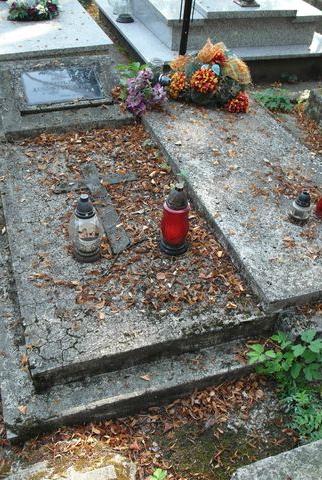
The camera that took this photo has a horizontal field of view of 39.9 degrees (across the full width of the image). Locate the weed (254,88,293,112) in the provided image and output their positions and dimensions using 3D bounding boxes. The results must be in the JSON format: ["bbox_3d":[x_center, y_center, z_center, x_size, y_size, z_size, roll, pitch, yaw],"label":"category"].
[{"bbox_3d":[0.741,-0.951,2.969,0.264,0.120,0.216,-10,44,-16],"label":"weed"}]

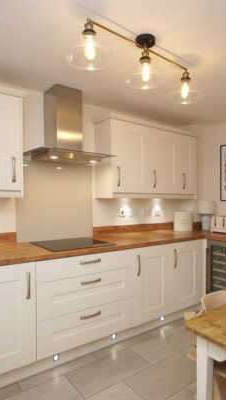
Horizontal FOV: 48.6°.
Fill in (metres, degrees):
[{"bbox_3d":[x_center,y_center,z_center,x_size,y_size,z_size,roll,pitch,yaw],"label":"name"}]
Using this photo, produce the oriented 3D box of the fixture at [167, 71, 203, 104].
[{"bbox_3d":[0.547,-0.875,1.885,0.250,0.220,0.250,0,0,0],"label":"fixture"}]

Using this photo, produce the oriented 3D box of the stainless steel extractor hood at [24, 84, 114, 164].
[{"bbox_3d":[-0.394,-0.689,2.297,0.685,0.655,0.525,0,0,-34],"label":"stainless steel extractor hood"}]

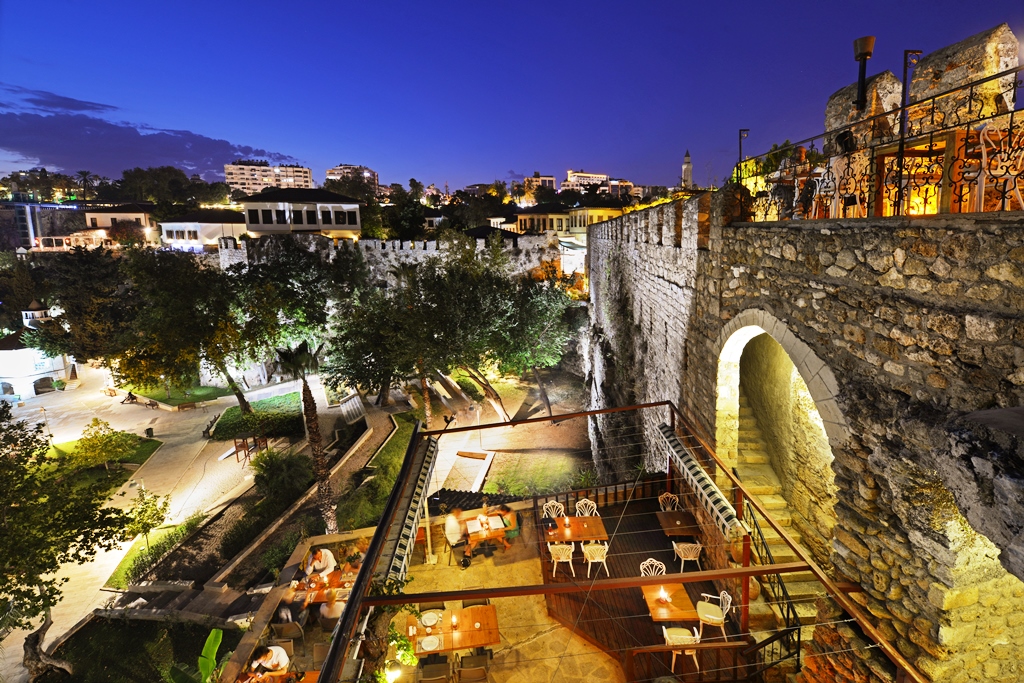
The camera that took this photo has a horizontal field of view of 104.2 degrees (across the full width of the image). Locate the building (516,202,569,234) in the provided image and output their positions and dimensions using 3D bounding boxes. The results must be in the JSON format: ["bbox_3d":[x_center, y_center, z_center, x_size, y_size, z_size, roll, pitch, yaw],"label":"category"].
[{"bbox_3d":[4.734,-18.856,64.324,8.800,6.500,8.000,-1,15,0],"label":"building"}]

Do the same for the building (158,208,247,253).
[{"bbox_3d":[-40.657,-14.822,54.927,11.500,6.300,8.000,-1,15,0],"label":"building"}]

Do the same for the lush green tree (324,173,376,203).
[{"bbox_3d":[-27.276,-22.846,68.343,8.600,10.500,8.600,-1,15,0],"label":"lush green tree"}]

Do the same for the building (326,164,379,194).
[{"bbox_3d":[-90.667,-89.819,225.000,18.000,20.000,21.000,2,14,15],"label":"building"}]

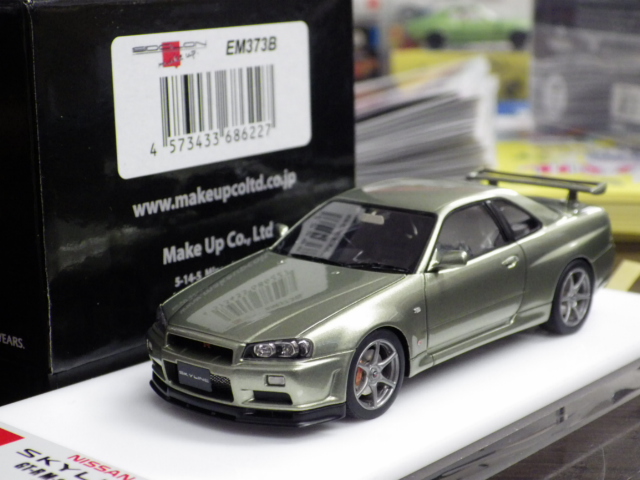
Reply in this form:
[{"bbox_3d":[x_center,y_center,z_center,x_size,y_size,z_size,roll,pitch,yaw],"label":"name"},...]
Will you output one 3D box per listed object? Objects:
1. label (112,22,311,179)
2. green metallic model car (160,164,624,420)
[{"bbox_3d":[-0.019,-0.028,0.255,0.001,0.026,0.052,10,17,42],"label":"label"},{"bbox_3d":[0.015,0.006,0.242,0.043,0.032,0.107,8,15,40],"label":"green metallic model car"}]

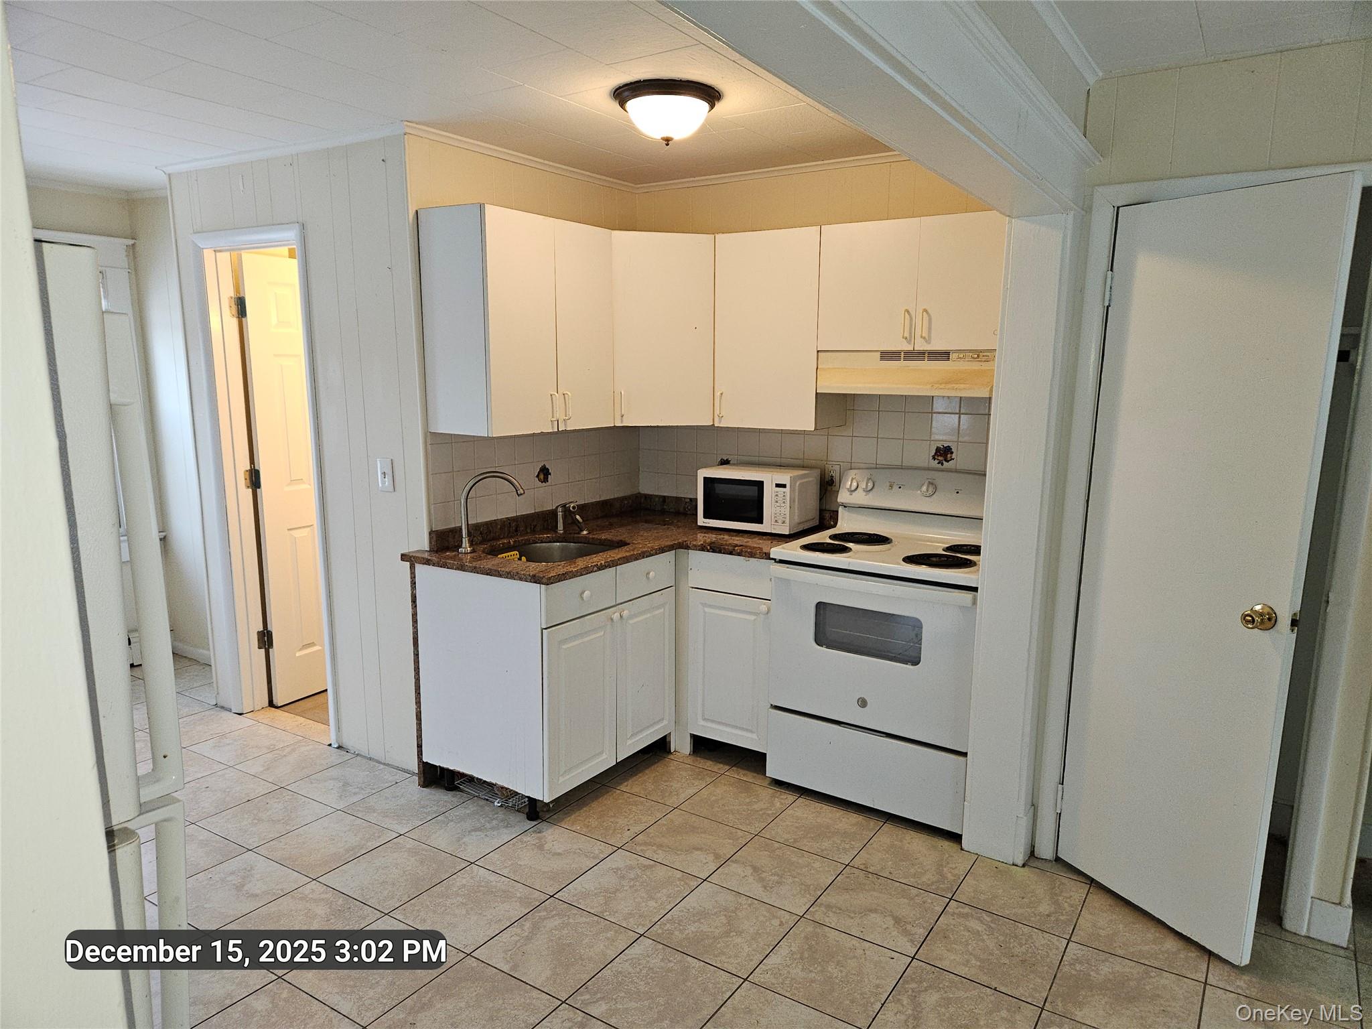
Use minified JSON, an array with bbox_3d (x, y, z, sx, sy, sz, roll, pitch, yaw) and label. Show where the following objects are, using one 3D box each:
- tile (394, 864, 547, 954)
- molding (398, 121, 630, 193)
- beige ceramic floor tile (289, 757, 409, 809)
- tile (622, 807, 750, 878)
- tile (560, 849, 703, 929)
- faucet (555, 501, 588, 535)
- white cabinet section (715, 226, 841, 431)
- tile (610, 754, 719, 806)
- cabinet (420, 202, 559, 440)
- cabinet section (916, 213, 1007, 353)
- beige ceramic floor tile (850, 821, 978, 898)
[{"bbox_3d":[-0.637,1.169,2.712,0.333,0.010,0.333,6,11,33],"label":"tile"},{"bbox_3d":[-0.572,-1.400,3.641,0.036,0.042,1.370,6,11,32],"label":"molding"},{"bbox_3d":[-1.304,1.034,3.540,0.332,0.010,0.332,6,11,33],"label":"beige ceramic floor tile"},{"bbox_3d":[0.011,1.115,3.095,0.334,0.010,0.334,6,11,32],"label":"tile"},{"bbox_3d":[-0.170,1.141,2.762,0.330,0.010,0.330,6,11,32],"label":"tile"},{"bbox_3d":[-0.470,0.011,3.782,0.130,0.135,0.090,6,11,33],"label":"faucet"},{"bbox_3d":[0.396,-0.734,3.675,0.449,0.755,0.324,7,11,33],"label":"white cabinet section"},{"bbox_3d":[-0.087,1.044,3.553,0.332,0.010,0.332,6,11,33],"label":"tile"},{"bbox_3d":[-0.713,-0.696,3.346,0.322,0.779,0.352,6,11,32],"label":"cabinet"},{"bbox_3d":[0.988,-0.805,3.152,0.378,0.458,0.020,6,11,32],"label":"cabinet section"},{"bbox_3d":[0.759,1.135,2.996,0.333,0.010,0.333,6,11,33],"label":"beige ceramic floor tile"}]

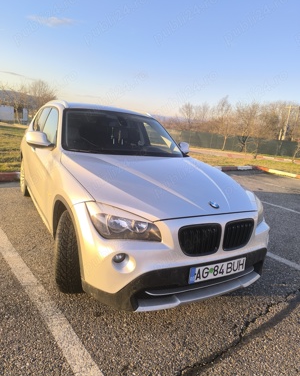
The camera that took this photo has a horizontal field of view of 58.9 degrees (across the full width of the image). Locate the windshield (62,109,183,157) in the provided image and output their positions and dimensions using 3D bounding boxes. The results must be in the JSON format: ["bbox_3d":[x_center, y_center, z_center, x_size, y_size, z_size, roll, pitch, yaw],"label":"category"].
[{"bbox_3d":[-0.300,-0.620,3.051,1.420,0.170,0.840,-1,51,-30],"label":"windshield"}]

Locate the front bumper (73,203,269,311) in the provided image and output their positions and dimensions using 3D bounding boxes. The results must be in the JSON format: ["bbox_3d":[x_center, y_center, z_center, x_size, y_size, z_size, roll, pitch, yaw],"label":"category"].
[{"bbox_3d":[0.333,0.446,2.011,1.760,0.660,0.570,-1,15,-30],"label":"front bumper"}]

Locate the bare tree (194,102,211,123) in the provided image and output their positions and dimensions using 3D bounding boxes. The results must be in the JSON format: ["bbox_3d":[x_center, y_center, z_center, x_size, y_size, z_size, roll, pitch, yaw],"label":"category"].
[{"bbox_3d":[8.718,-11.391,45.705,2.900,6.200,2.900,8,13,9],"label":"bare tree"}]

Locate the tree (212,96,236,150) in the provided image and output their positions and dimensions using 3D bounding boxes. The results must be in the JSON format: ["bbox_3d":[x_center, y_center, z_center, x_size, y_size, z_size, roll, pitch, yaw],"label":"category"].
[{"bbox_3d":[6.644,-5.894,24.545,2.300,4.800,2.300,10,13,13],"label":"tree"}]

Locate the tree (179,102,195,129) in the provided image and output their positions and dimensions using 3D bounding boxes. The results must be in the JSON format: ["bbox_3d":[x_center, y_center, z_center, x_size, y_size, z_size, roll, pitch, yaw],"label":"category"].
[{"bbox_3d":[5.771,-10.673,42.648,2.700,5.700,2.700,8,13,6],"label":"tree"}]

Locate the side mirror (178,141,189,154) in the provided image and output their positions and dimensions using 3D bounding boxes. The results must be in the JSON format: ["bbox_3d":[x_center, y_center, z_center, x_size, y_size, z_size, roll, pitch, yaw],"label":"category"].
[{"bbox_3d":[0.452,-0.535,3.562,0.250,0.170,0.160,-1,15,-30],"label":"side mirror"}]

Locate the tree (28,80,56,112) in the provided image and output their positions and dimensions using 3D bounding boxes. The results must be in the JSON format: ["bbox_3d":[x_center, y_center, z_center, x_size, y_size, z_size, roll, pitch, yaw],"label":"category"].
[{"bbox_3d":[-14.889,-11.589,36.682,4.000,6.000,4.000,1,14,-22],"label":"tree"}]

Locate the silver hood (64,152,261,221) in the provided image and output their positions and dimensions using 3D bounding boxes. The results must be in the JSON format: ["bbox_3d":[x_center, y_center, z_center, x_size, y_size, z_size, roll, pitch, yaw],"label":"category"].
[{"bbox_3d":[0.131,-0.076,2.335,1.500,0.240,1.360,-1,21,-30],"label":"silver hood"}]

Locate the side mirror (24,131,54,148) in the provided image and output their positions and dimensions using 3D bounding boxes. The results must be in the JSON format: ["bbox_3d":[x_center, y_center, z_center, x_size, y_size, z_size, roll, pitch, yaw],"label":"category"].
[{"bbox_3d":[-1.107,-0.485,2.643,0.250,0.170,0.160,-1,15,-30],"label":"side mirror"}]

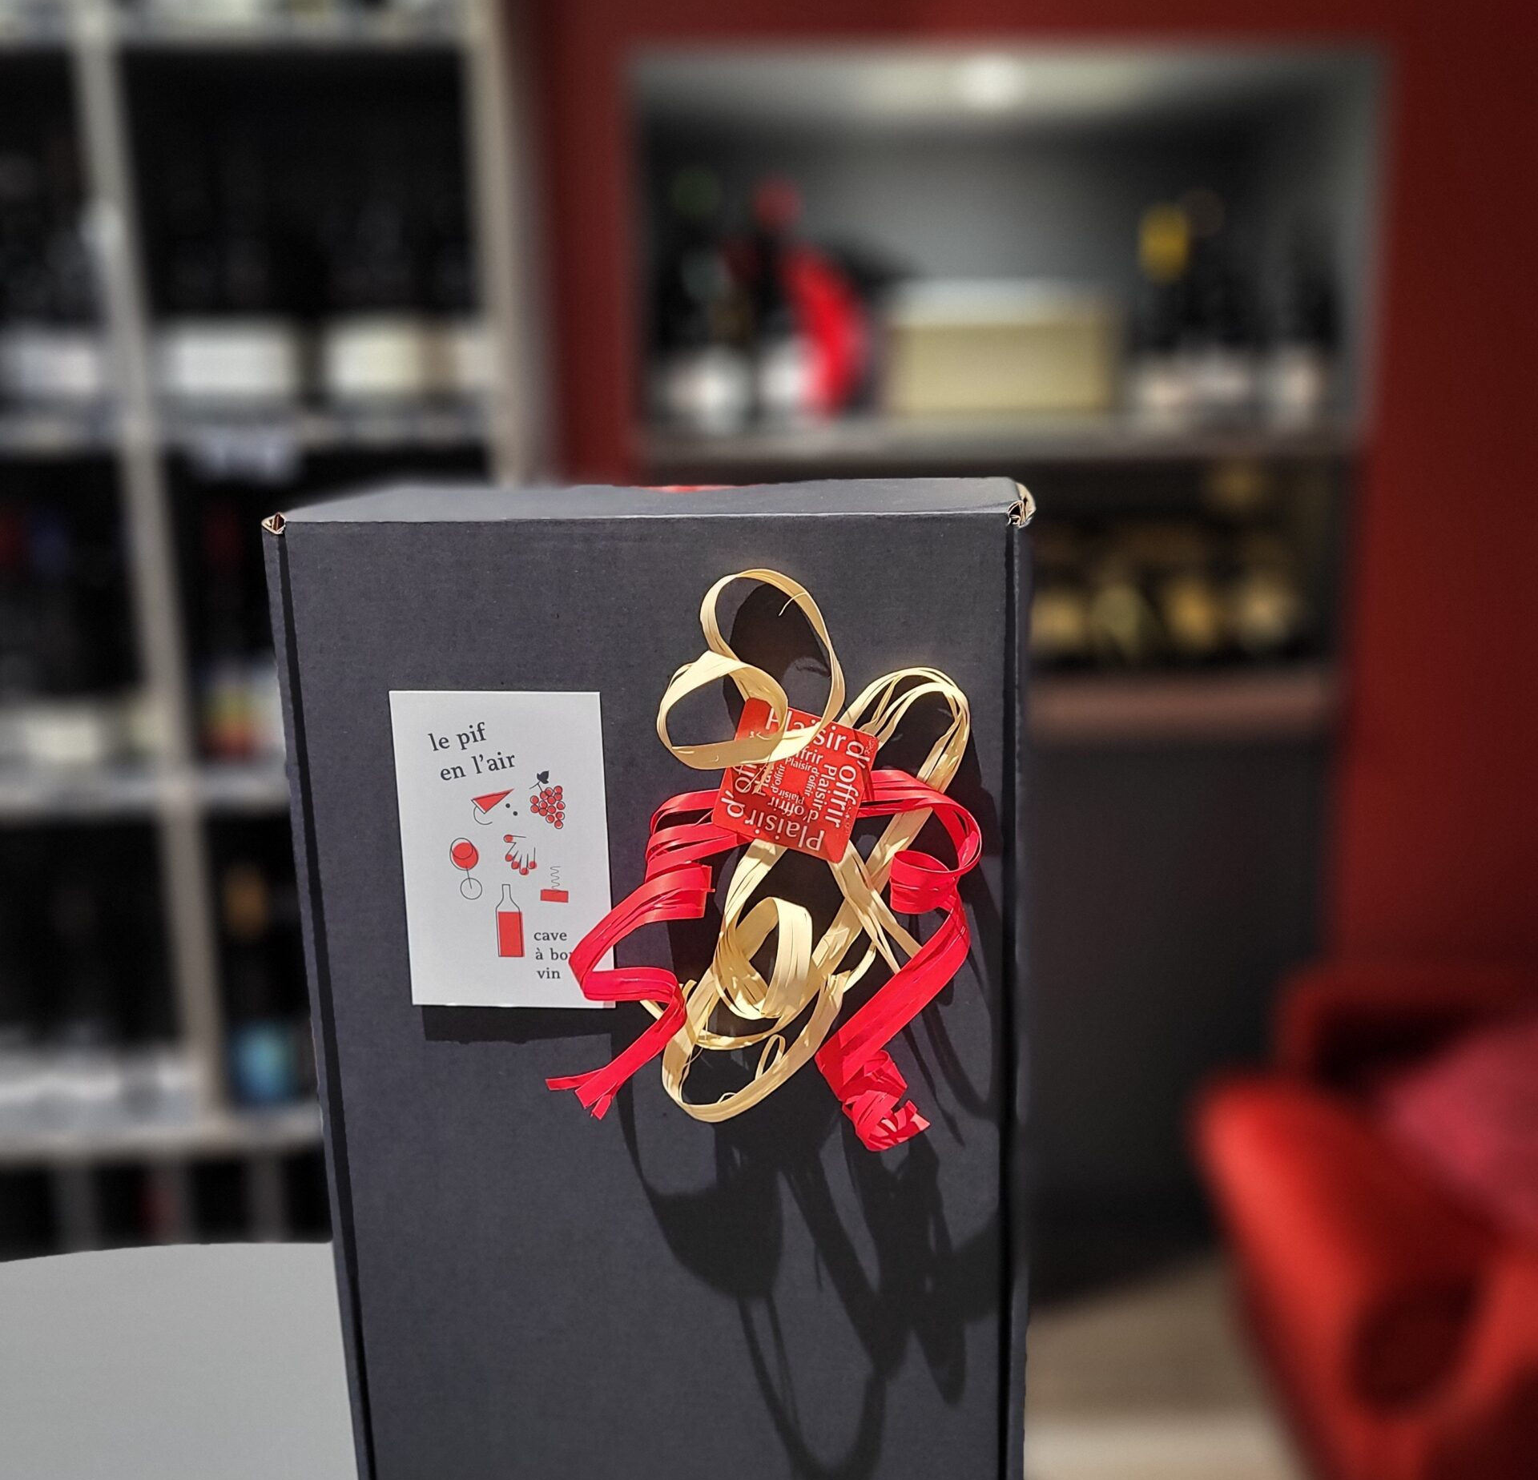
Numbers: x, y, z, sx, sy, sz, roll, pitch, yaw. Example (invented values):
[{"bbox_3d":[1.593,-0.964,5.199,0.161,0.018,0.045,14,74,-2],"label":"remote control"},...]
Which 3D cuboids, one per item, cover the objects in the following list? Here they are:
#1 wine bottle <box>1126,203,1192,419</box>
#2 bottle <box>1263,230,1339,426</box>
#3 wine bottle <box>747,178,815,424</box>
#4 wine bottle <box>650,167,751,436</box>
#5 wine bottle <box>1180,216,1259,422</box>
[{"bbox_3d":[0.591,-0.639,2.326,0.076,0.295,0.076,-2,13,-3],"label":"wine bottle"},{"bbox_3d":[0.825,-0.644,2.390,0.076,0.280,0.076,-2,13,-3],"label":"bottle"},{"bbox_3d":[0.015,-0.583,2.097,0.080,0.300,0.080,-2,13,-3],"label":"wine bottle"},{"bbox_3d":[-0.091,-0.578,2.071,0.086,0.315,0.086,-2,13,-3],"label":"wine bottle"},{"bbox_3d":[0.697,-0.650,2.381,0.080,0.290,0.080,-2,13,-3],"label":"wine bottle"}]

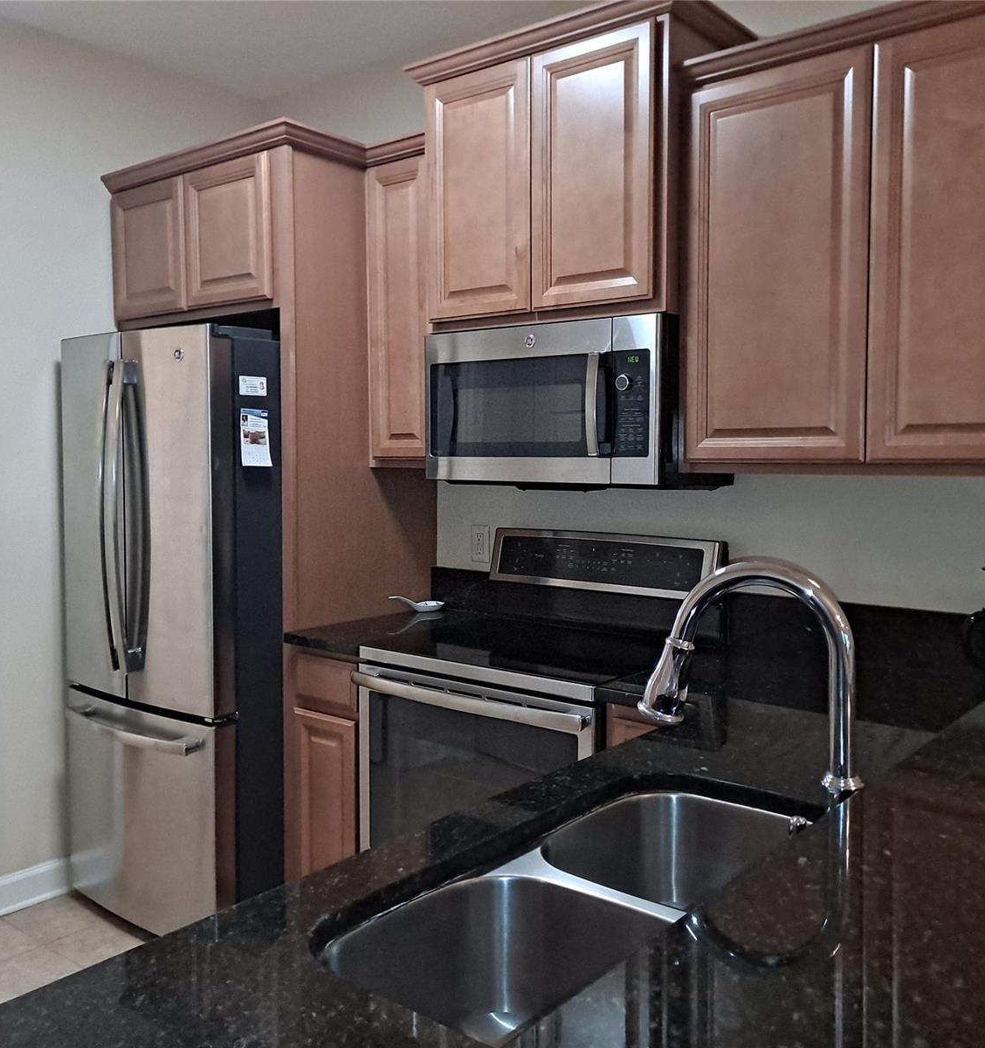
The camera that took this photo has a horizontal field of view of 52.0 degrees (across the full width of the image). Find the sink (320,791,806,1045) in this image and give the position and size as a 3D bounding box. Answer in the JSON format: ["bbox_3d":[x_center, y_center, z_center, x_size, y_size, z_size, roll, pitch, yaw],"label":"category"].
[{"bbox_3d":[0.167,0.569,1.276,0.415,0.206,0.805,3,5,38],"label":"sink"}]

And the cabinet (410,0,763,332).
[{"bbox_3d":[0.218,-0.894,2.770,0.840,0.711,0.430,3,5,38],"label":"cabinet"}]

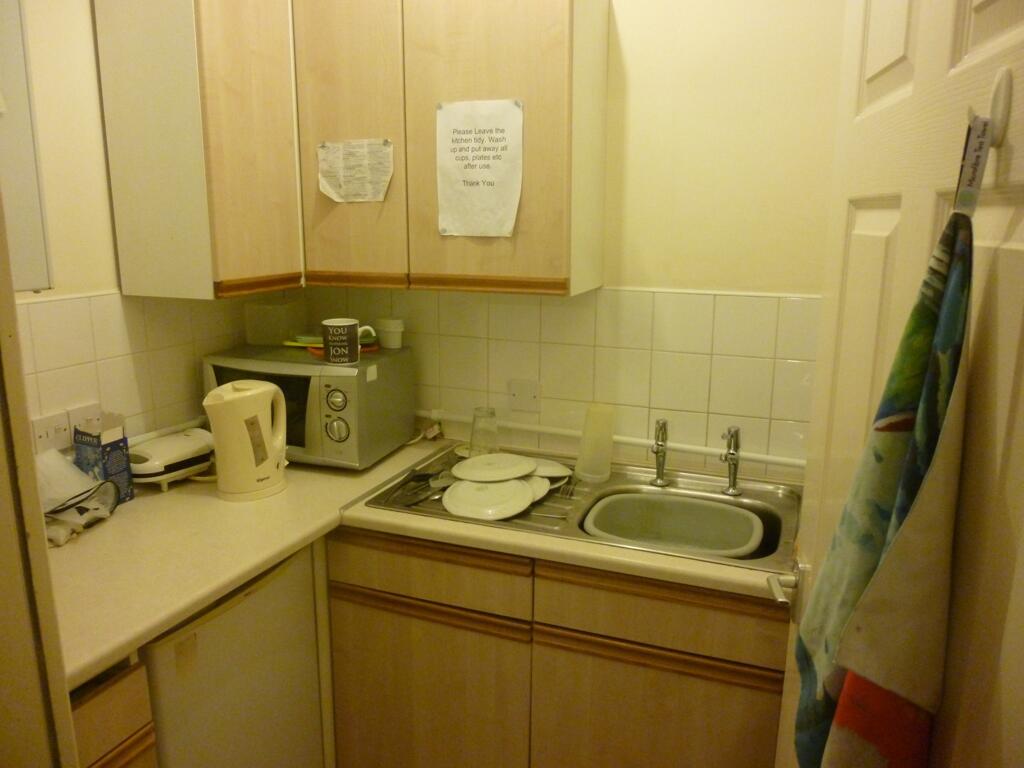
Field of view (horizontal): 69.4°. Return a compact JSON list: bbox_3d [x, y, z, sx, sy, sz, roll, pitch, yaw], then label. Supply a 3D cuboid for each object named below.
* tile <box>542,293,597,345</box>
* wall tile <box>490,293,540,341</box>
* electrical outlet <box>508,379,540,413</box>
[{"bbox_3d":[0.149,-0.178,1.963,0.148,0.148,0.010,5,13,20],"label":"tile"},{"bbox_3d":[0.009,-0.192,2.019,0.149,0.149,0.010,5,12,20],"label":"wall tile"},{"bbox_3d":[0.035,0.035,2.047,0.086,0.086,0.010,5,12,20],"label":"electrical outlet"}]

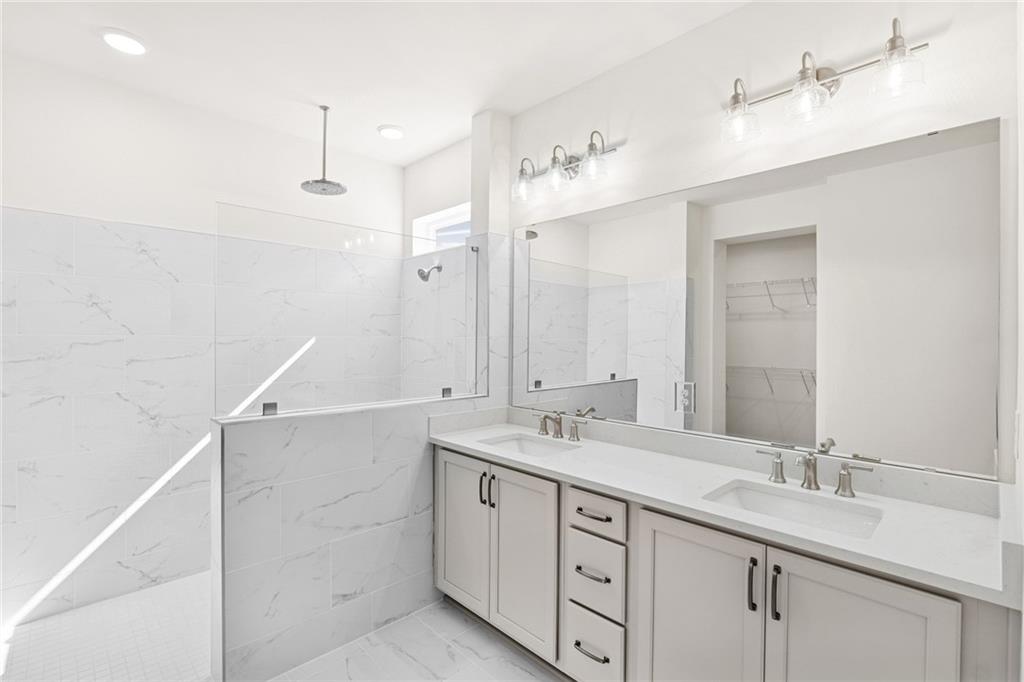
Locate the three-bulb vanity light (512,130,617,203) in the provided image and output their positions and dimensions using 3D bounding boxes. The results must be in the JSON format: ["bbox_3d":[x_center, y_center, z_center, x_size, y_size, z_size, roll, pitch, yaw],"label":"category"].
[{"bbox_3d":[0.262,-0.895,2.360,0.225,0.237,0.592,0,0,-45],"label":"three-bulb vanity light"}]

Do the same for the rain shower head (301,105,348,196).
[{"bbox_3d":[-1.099,-1.132,2.678,0.254,0.473,0.254,0,0,-45],"label":"rain shower head"}]

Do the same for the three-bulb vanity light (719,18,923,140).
[{"bbox_3d":[1.042,-0.884,1.576,0.225,0.237,0.592,0,0,-45],"label":"three-bulb vanity light"}]

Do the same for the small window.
[{"bbox_3d":[-0.449,-0.795,3.325,0.145,0.285,0.756,0,0,-45],"label":"small window"}]

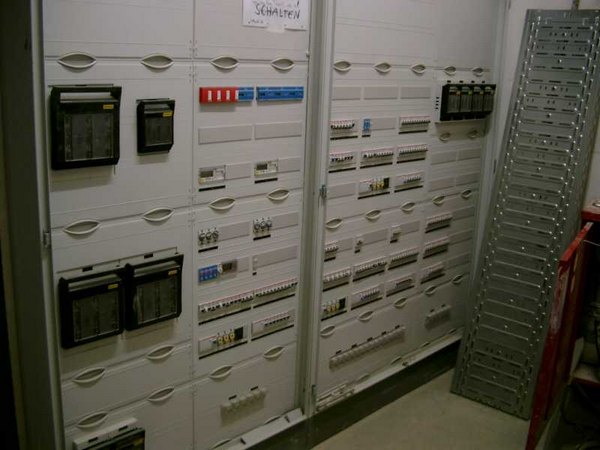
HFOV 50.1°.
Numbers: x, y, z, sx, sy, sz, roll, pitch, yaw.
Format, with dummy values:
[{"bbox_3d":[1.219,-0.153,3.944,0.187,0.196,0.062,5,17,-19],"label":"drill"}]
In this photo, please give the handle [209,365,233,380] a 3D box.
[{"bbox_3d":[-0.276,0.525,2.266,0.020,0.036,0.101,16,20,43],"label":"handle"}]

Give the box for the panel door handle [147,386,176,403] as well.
[{"bbox_3d":[-0.447,0.549,2.073,0.021,0.045,0.110,16,20,42],"label":"panel door handle"}]

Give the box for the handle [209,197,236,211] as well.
[{"bbox_3d":[-0.251,-0.069,2.116,0.020,0.036,0.103,16,20,43],"label":"handle"}]

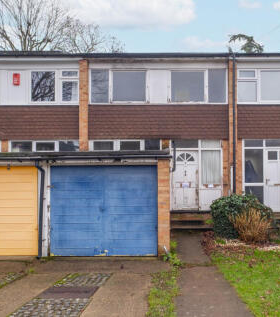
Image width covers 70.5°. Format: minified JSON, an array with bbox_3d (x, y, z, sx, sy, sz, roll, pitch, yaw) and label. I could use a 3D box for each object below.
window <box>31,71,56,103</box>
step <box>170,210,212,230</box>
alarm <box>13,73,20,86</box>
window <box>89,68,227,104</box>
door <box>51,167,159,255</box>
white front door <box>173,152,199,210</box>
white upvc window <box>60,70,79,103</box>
[{"bbox_3d":[-2.974,-2.210,6.165,0.843,1.025,0.090,0,0,0],"label":"window"},{"bbox_3d":[1.520,1.900,6.140,1.550,0.460,0.580,0,-1,0],"label":"step"},{"bbox_3d":[-3.765,-2.404,6.105,0.226,0.406,0.090,0,0,0],"label":"alarm"},{"bbox_3d":[0.568,-2.211,6.170,4.302,1.102,0.100,0,0,0],"label":"window"},{"bbox_3d":[-0.764,1.140,4.305,2.313,1.949,0.070,0,0,0],"label":"door"},{"bbox_3d":[1.499,0.707,6.485,0.852,1.916,0.070,0,-1,0],"label":"white front door"},{"bbox_3d":[-2.270,-2.316,6.445,0.610,1.068,0.090,0,-1,0],"label":"white upvc window"}]

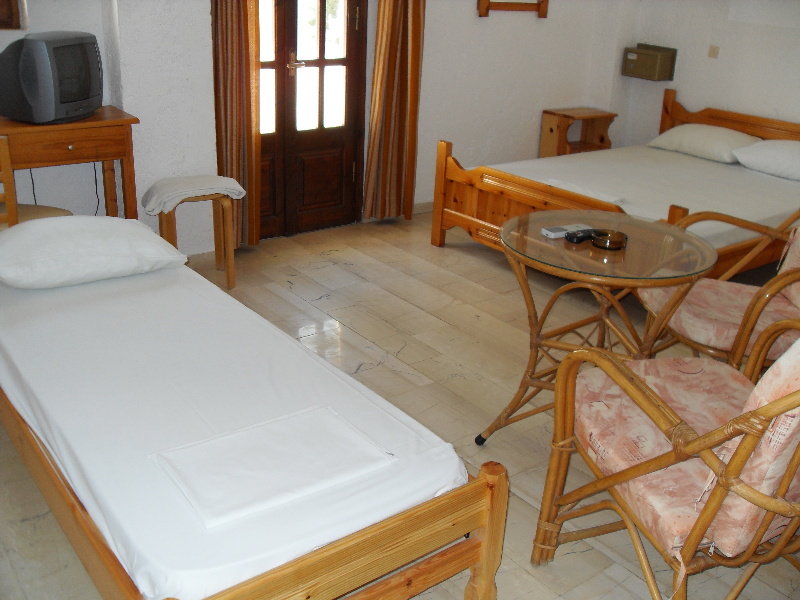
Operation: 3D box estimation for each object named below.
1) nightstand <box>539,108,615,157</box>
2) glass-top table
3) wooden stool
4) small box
[{"bbox_3d":[1.218,-1.010,5.609,0.388,0.569,0.324,-11,26,-29],"label":"nightstand"},{"bbox_3d":[0.632,0.144,2.612,0.660,0.696,0.680,2,23,-1],"label":"glass-top table"},{"bbox_3d":[-0.966,-0.295,3.821,0.325,0.456,0.325,-8,25,-24],"label":"wooden stool"},{"bbox_3d":[1.700,-1.632,5.551,0.197,0.212,0.310,-15,28,-36],"label":"small box"}]

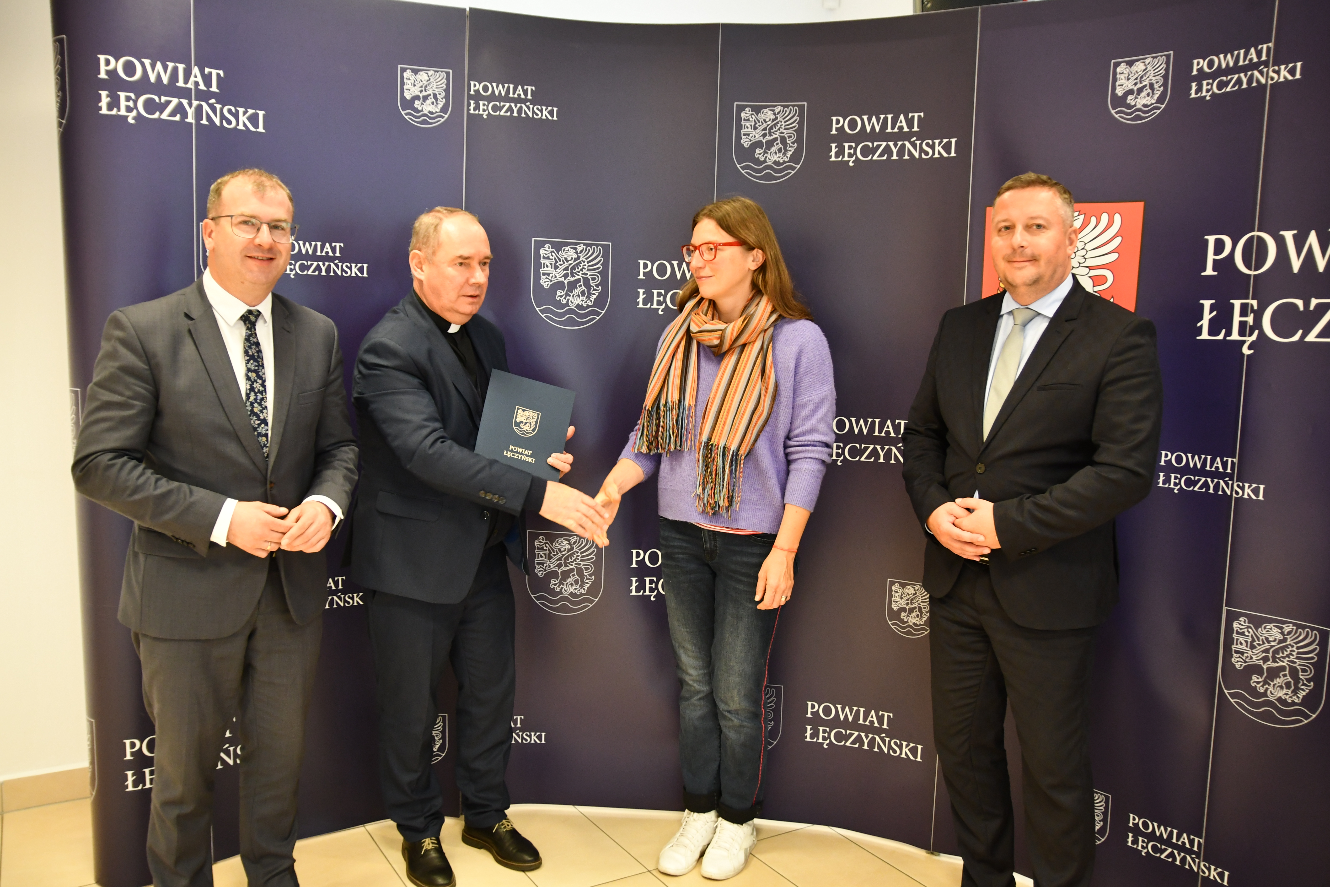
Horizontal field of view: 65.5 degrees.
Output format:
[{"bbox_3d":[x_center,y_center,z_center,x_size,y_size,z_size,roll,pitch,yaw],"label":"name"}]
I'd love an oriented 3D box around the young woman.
[{"bbox_3d":[0.123,0.248,2.625,0.540,1.725,0.420,5,7,28],"label":"young woman"}]

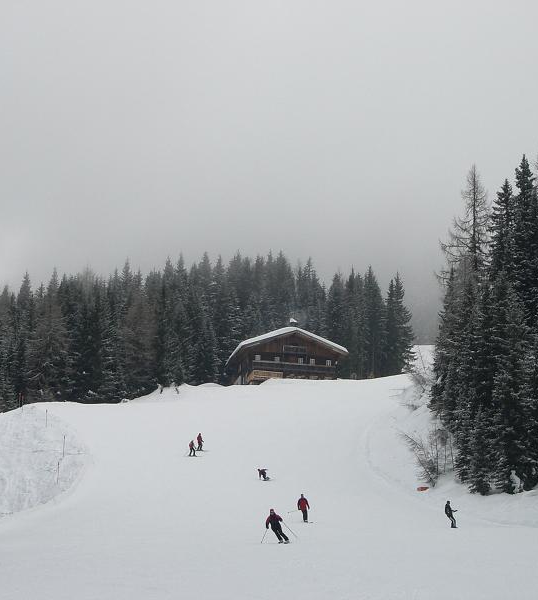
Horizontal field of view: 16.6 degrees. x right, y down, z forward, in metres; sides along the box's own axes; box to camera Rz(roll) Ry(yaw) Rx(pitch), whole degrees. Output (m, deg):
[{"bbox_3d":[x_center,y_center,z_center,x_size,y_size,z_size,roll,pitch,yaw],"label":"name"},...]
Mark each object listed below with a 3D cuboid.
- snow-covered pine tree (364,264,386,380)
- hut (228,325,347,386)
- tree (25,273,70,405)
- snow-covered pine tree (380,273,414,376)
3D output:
[{"bbox_3d":[14.832,3.172,260.049,3.553,16.365,3.553,1,-15,0],"label":"snow-covered pine tree"},{"bbox_3d":[2.375,9.235,254.734,14.789,8.323,12.000,4,-15,-11],"label":"hut"},{"bbox_3d":[-27.497,4.842,230.080,5.466,16.619,5.466,1,-15,0],"label":"tree"},{"bbox_3d":[17.495,3.380,253.858,4.662,14.840,4.662,1,-15,0],"label":"snow-covered pine tree"}]

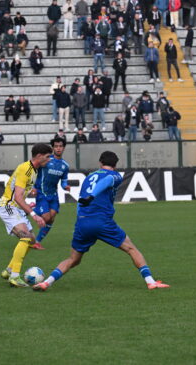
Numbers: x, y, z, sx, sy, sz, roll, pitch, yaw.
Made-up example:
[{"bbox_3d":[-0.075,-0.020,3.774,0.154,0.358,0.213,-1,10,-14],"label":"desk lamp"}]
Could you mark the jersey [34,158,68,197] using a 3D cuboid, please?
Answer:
[{"bbox_3d":[-0.676,-0.086,43.800,0.520,0.620,0.320,6,12,-25],"label":"jersey"}]

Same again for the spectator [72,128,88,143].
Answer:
[{"bbox_3d":[-0.723,-1.524,115.600,0.580,1.170,0.720,-1,0,-8],"label":"spectator"}]

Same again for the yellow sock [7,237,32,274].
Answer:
[{"bbox_3d":[-0.848,0.815,32.800,0.150,0.390,0.120,17,0,11],"label":"yellow sock"}]

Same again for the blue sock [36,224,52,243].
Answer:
[{"bbox_3d":[-0.798,0.755,43.800,0.120,0.125,0.380,1,-45,-40],"label":"blue sock"}]

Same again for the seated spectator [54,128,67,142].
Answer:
[{"bbox_3d":[-1.438,-1.500,114.400,0.500,1.120,0.720,-1,0,-6],"label":"seated spectator"}]

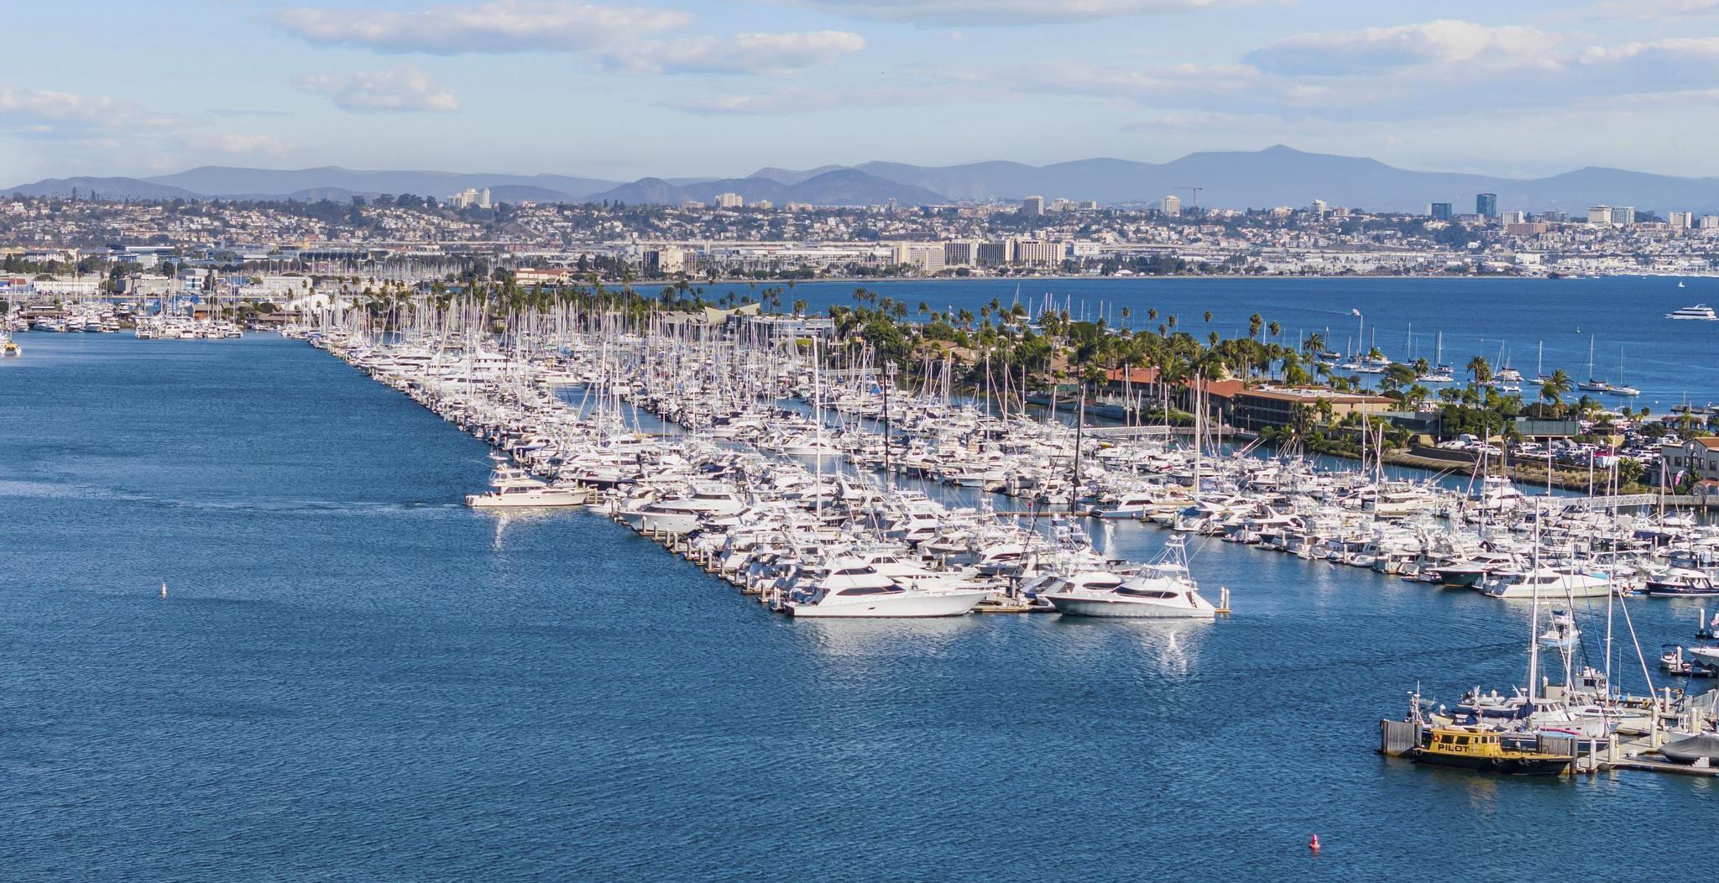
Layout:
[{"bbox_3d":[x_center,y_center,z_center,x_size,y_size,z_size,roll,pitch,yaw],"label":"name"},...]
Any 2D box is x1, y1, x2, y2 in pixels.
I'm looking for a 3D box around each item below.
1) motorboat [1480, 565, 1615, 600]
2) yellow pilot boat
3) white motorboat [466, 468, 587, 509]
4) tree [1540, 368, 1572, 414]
[{"bbox_3d":[93.000,18.863,469.777,17.700,4.000,4.800,-1,4,-14],"label":"motorboat"},{"bbox_3d":[58.200,28.143,319.463,14.500,3.500,4.300,2,4,28],"label":"yellow pilot boat"},{"bbox_3d":[-60.100,8.188,626.619,21.200,6.500,5.600,-1,4,-12],"label":"white motorboat"},{"bbox_3d":[170.300,-11.394,850.848,7.400,12.300,7.400,0,3,0],"label":"tree"}]

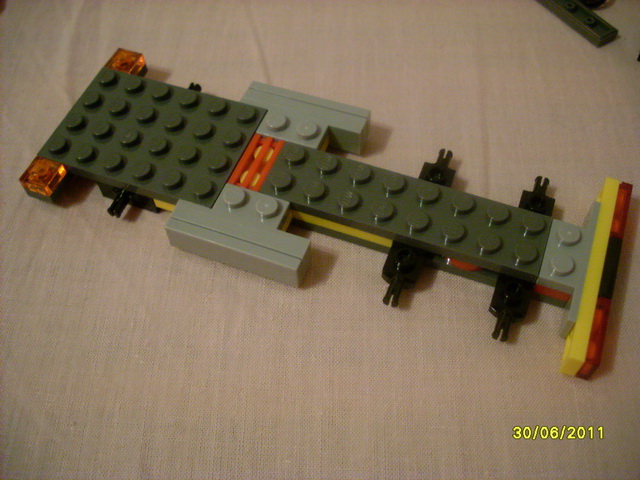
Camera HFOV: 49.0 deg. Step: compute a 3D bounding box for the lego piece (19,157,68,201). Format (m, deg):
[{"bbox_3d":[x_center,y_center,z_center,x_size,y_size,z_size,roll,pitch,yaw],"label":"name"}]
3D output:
[{"bbox_3d":[-0.067,-0.015,0.169,0.008,0.003,0.008,17,60,14],"label":"lego piece"}]

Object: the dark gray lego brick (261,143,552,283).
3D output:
[{"bbox_3d":[0.019,-0.008,0.159,0.064,0.005,0.016,17,60,14],"label":"dark gray lego brick"}]

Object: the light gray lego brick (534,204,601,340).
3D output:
[{"bbox_3d":[0.053,0.005,0.152,0.009,0.010,0.032,17,60,14],"label":"light gray lego brick"}]

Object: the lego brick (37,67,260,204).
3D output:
[{"bbox_3d":[-0.041,-0.026,0.174,0.048,0.005,0.032,17,60,14],"label":"lego brick"}]

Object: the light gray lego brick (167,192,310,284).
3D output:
[{"bbox_3d":[-0.017,-0.003,0.160,0.032,0.010,0.016,17,60,14],"label":"light gray lego brick"}]

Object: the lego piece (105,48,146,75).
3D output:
[{"bbox_3d":[-0.052,-0.047,0.189,0.008,0.003,0.008,17,60,14],"label":"lego piece"}]

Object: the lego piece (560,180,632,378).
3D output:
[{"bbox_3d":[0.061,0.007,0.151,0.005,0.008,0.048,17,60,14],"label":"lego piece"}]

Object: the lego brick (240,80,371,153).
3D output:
[{"bbox_3d":[-0.005,-0.028,0.176,0.032,0.010,0.016,17,60,14],"label":"lego brick"}]

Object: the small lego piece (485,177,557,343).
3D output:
[{"bbox_3d":[0.045,0.002,0.155,0.008,0.006,0.045,17,60,14],"label":"small lego piece"}]

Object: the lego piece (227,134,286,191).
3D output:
[{"bbox_3d":[-0.015,-0.018,0.168,0.008,0.003,0.016,17,60,14],"label":"lego piece"}]

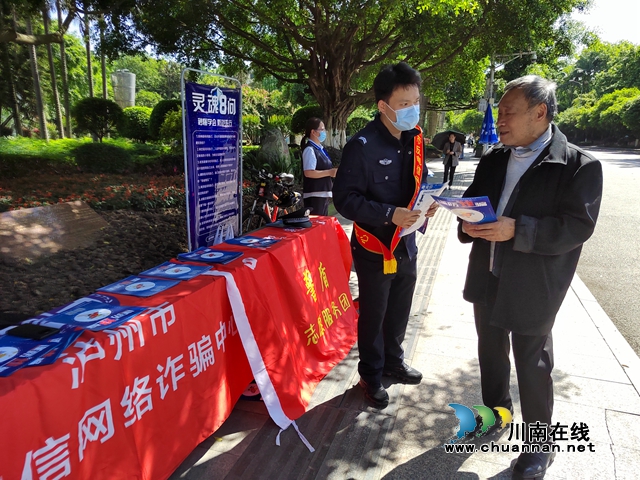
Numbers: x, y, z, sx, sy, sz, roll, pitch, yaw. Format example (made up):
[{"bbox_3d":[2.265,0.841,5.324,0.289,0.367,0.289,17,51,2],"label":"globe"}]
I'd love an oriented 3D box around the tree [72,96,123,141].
[{"bbox_3d":[-8.856,-4.838,17.000,2.050,1.800,2.000,-6,16,-24],"label":"tree"}]

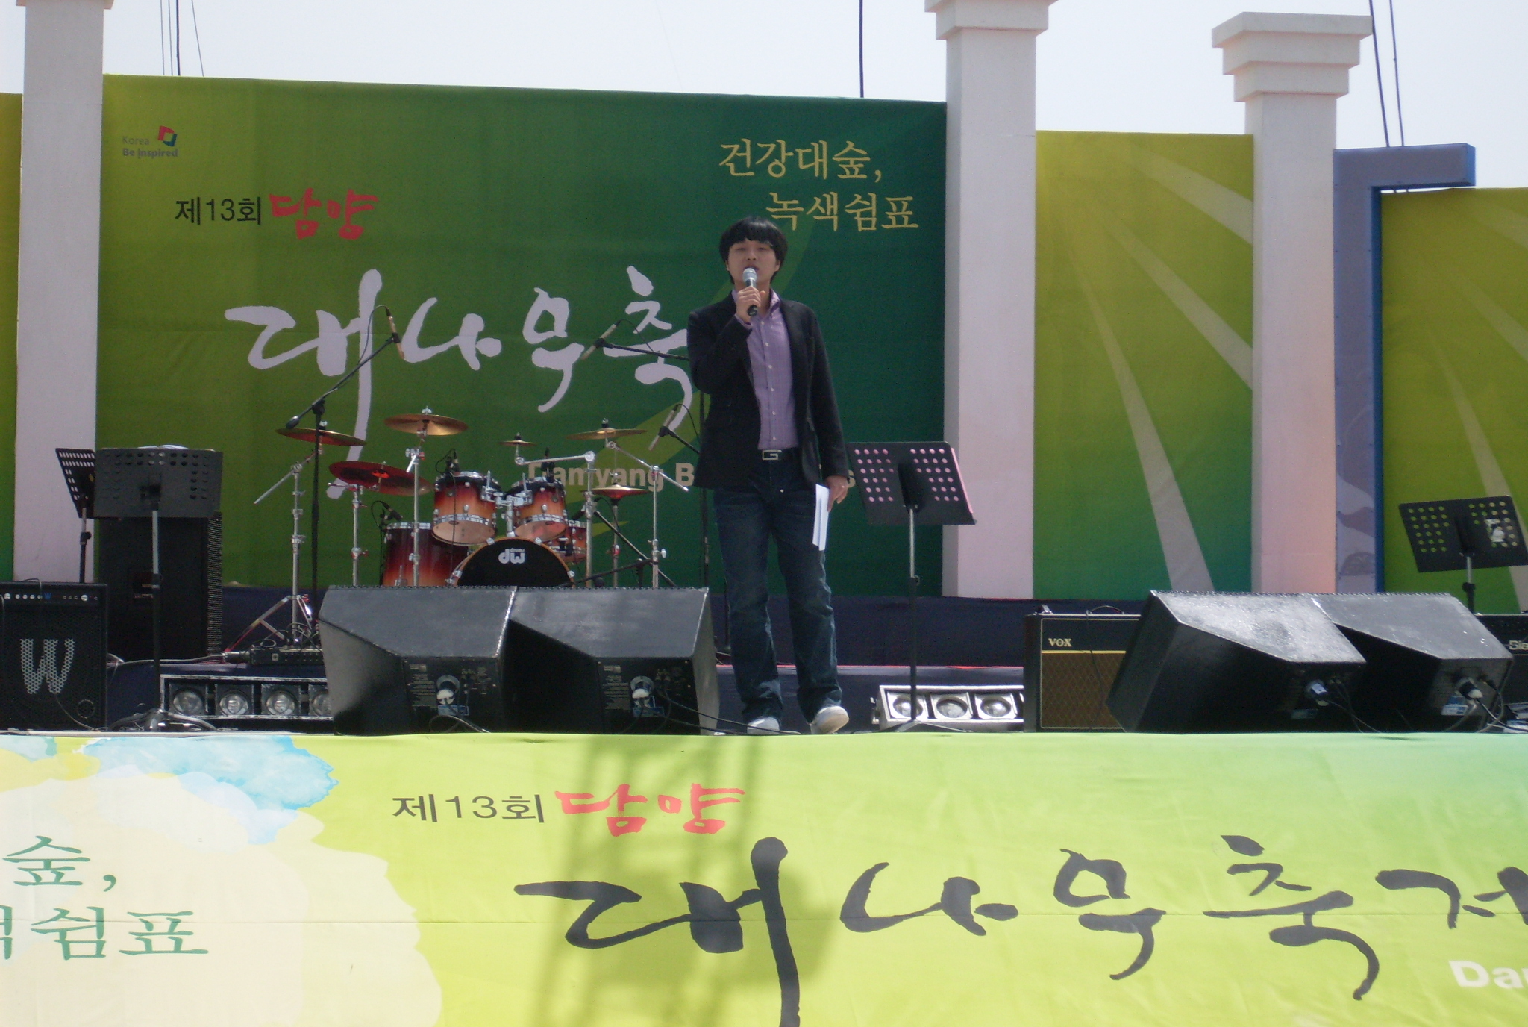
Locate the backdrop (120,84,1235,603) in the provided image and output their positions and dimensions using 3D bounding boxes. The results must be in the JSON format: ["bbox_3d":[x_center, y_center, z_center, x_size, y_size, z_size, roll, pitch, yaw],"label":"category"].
[{"bbox_3d":[-0.400,-0.895,26.300,6.150,2.680,0.150,1,-2,-9],"label":"backdrop"}]

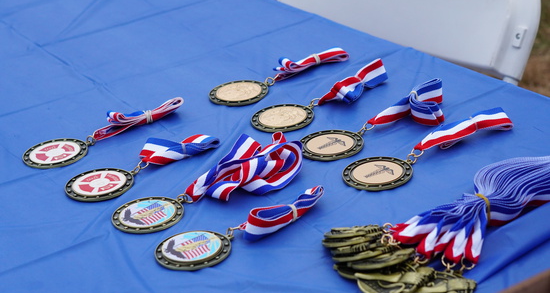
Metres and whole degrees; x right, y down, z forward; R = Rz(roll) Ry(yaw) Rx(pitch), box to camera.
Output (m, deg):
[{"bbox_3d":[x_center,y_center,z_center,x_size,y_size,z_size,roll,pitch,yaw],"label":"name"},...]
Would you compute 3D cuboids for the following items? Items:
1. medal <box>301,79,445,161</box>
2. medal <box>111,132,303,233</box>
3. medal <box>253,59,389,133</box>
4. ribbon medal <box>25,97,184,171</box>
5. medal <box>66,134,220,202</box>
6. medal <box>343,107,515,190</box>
[{"bbox_3d":[0.097,-0.025,1.185,0.167,0.024,0.062,-17,28,-22],"label":"medal"},{"bbox_3d":[-0.061,0.029,1.108,0.186,0.022,0.083,-20,29,-27],"label":"medal"},{"bbox_3d":[0.049,-0.053,1.253,0.164,0.024,0.062,-21,29,-28],"label":"medal"},{"bbox_3d":[-0.171,-0.019,1.233,0.167,0.021,0.062,-23,30,-31],"label":"ribbon medal"},{"bbox_3d":[-0.125,0.014,1.157,0.149,0.019,0.063,-20,29,-27],"label":"medal"},{"bbox_3d":[0.138,-0.002,1.129,0.175,0.022,0.062,-19,29,-25],"label":"medal"}]

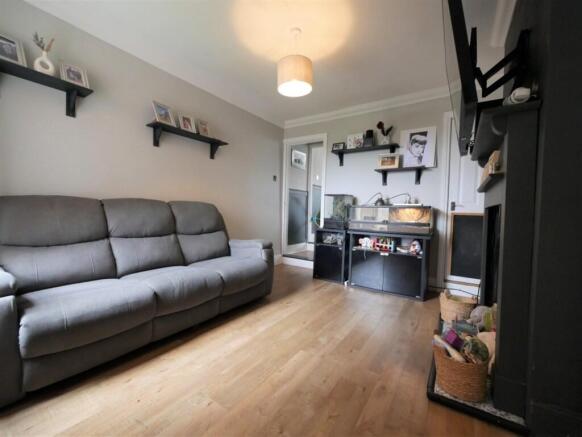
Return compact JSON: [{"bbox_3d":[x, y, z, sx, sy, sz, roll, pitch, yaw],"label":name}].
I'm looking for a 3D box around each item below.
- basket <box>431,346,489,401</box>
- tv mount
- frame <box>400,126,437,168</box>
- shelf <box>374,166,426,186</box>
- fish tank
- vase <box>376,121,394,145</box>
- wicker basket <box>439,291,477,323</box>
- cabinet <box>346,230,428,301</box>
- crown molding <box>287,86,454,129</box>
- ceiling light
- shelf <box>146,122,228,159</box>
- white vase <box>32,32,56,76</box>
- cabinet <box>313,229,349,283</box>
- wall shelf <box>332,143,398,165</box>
[{"bbox_3d":[0.930,0.826,1.296,0.247,0.199,0.247,3,2,34],"label":"basket"},{"bbox_3d":[1.258,-0.923,1.446,0.238,0.366,0.337,2,2,34],"label":"tv mount"},{"bbox_3d":[1.608,-0.882,2.994,0.382,0.500,0.034,3,-4,34],"label":"frame"},{"bbox_3d":[1.433,-0.545,3.102,0.603,0.199,0.167,3,2,34],"label":"shelf"},{"bbox_3d":[0.682,-0.089,3.408,0.282,0.483,0.337,2,2,34],"label":"fish tank"},{"bbox_3d":[1.252,-1.129,3.133,0.214,0.350,0.139,2,2,34],"label":"vase"},{"bbox_3d":[1.501,0.790,2.112,0.271,0.245,0.211,3,2,34],"label":"wicker basket"},{"bbox_3d":[1.240,0.546,3.014,0.949,0.731,0.402,3,2,34],"label":"cabinet"},{"bbox_3d":[0.907,-1.592,3.485,2.509,0.096,0.098,3,2,34],"label":"crown molding"},{"bbox_3d":[0.051,-1.350,2.006,0.297,0.490,0.297,1,2,0],"label":"ceiling light"},{"bbox_3d":[-1.097,-0.826,2.626,0.206,0.191,0.879,2,2,34],"label":"shelf"},{"bbox_3d":[-1.732,-1.145,1.659,0.079,0.302,0.107,2,2,34],"label":"white vase"},{"bbox_3d":[0.637,0.522,3.443,0.466,0.722,0.392,3,2,34],"label":"cabinet"},{"bbox_3d":[1.028,-0.868,3.292,0.884,0.188,0.208,2,2,34],"label":"wall shelf"}]

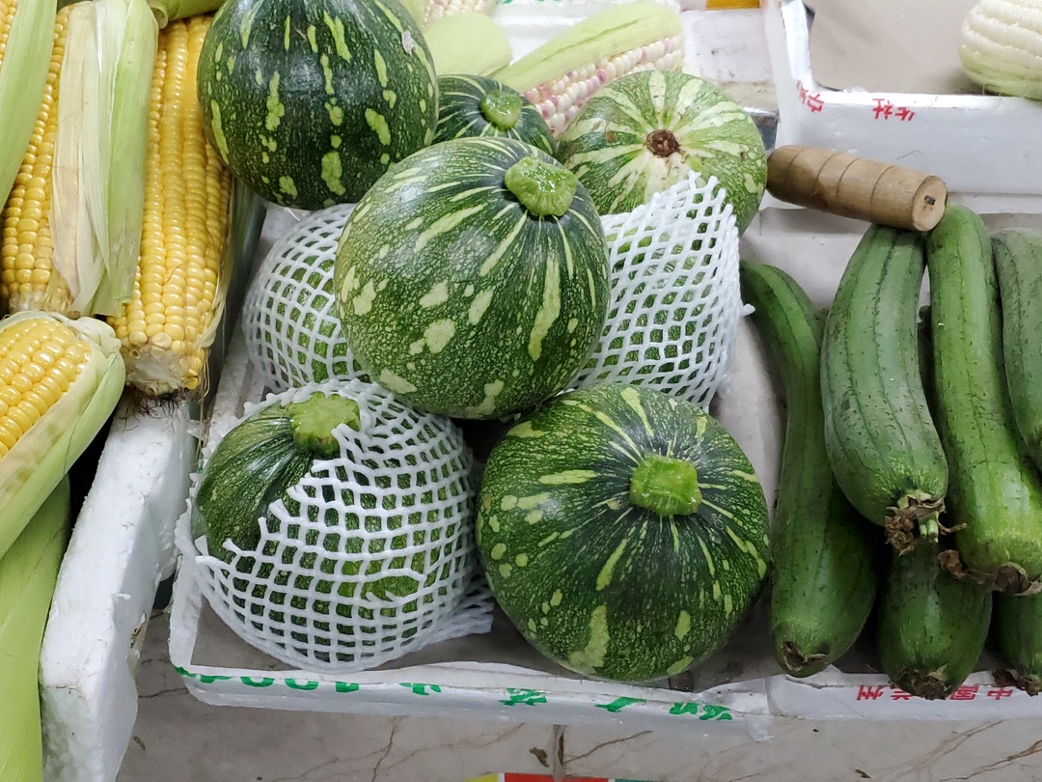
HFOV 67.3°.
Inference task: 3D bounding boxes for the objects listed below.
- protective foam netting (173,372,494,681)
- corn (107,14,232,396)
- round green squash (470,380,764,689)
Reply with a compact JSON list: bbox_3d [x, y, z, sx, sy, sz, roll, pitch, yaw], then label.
[{"bbox_3d":[-0.099,0.072,0.427,0.150,0.155,0.150,3,45,-6],"label":"protective foam netting"},{"bbox_3d":[-0.189,-0.115,0.433,0.056,0.056,0.230,-3,73,-3],"label":"corn"},{"bbox_3d":[0.054,0.074,0.425,0.156,0.155,0.156,1,63,-4],"label":"round green squash"}]

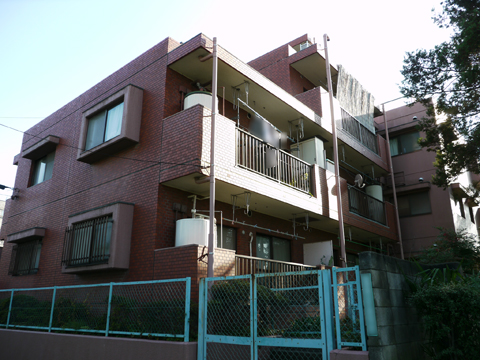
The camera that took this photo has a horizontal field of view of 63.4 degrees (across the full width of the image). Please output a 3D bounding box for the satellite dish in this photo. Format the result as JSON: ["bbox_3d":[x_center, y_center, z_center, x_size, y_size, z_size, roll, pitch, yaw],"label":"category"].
[{"bbox_3d":[4.081,0.051,13.150,0.310,0.470,0.440,5,-19,-14],"label":"satellite dish"}]

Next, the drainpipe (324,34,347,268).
[{"bbox_3d":[2.900,-0.631,11.747,0.115,8.925,0.115,-15,-23,38],"label":"drainpipe"}]

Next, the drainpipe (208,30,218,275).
[{"bbox_3d":[-0.523,-0.354,7.480,0.097,5.753,0.097,-15,-23,38],"label":"drainpipe"}]

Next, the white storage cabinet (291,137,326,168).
[{"bbox_3d":[2.151,-0.245,12.209,0.910,1.980,0.490,-15,-23,38],"label":"white storage cabinet"}]

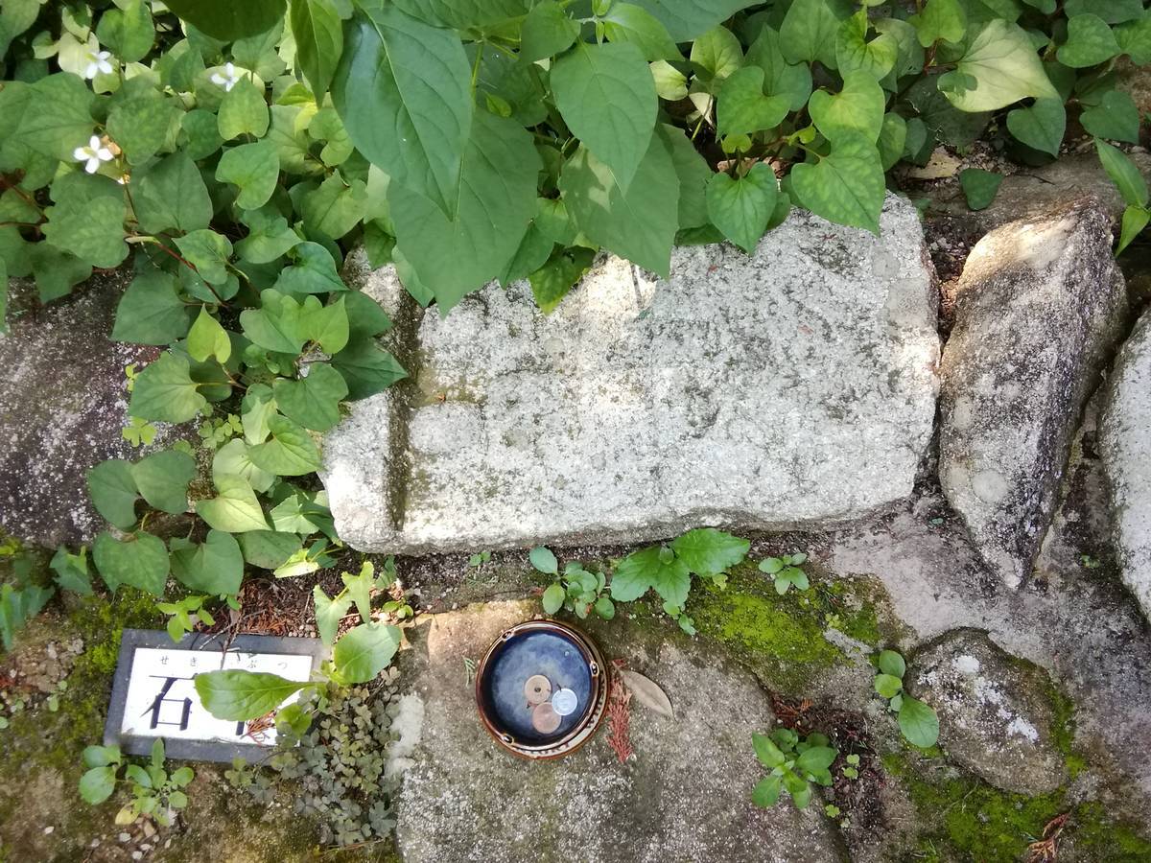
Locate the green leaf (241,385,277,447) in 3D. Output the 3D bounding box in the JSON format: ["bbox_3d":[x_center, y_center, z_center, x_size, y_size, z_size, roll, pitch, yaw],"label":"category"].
[{"bbox_3d":[-0.266,-0.014,0.730,0.032,0.011,0.053,-8,80,-6],"label":"green leaf"}]

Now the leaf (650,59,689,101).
[{"bbox_3d":[0.084,-0.325,0.800,0.045,0.012,0.036,7,95,4],"label":"leaf"}]

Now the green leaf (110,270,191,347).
[{"bbox_3d":[-0.365,-0.106,0.745,0.072,0.013,0.065,-28,79,-5],"label":"green leaf"}]

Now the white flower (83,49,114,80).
[{"bbox_3d":[-0.411,-0.317,0.745,0.029,0.016,0.029,11,81,-1],"label":"white flower"}]

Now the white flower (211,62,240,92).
[{"bbox_3d":[-0.311,-0.316,0.770,0.026,0.014,0.026,2,98,-12],"label":"white flower"}]

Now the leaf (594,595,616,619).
[{"bbox_3d":[0.024,0.141,0.695,0.016,0.005,0.020,-29,74,-6],"label":"leaf"}]

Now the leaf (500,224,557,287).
[{"bbox_3d":[-0.044,-0.152,0.735,0.041,0.014,0.061,24,89,-3],"label":"leaf"}]

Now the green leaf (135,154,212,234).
[{"bbox_3d":[-0.350,-0.207,0.755,0.064,0.018,0.075,1,89,-15],"label":"green leaf"}]

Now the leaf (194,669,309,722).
[{"bbox_3d":[-0.258,0.211,0.690,0.095,0.012,0.038,-3,76,2],"label":"leaf"}]

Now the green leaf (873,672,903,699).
[{"bbox_3d":[0.234,0.189,0.645,0.022,0.006,0.017,-20,71,6],"label":"green leaf"}]

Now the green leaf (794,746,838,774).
[{"bbox_3d":[0.177,0.242,0.638,0.032,0.008,0.018,-20,71,6],"label":"green leaf"}]

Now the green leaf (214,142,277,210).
[{"bbox_3d":[-0.271,-0.212,0.715,0.057,0.013,0.060,41,82,9],"label":"green leaf"}]

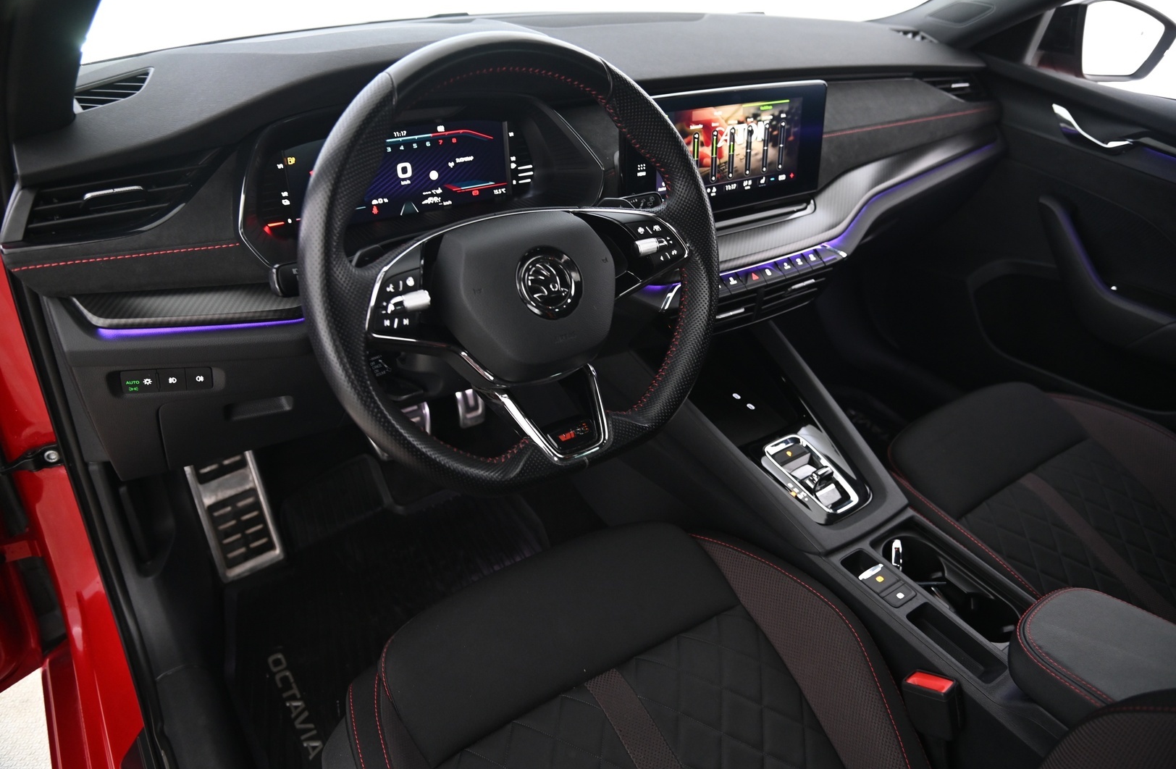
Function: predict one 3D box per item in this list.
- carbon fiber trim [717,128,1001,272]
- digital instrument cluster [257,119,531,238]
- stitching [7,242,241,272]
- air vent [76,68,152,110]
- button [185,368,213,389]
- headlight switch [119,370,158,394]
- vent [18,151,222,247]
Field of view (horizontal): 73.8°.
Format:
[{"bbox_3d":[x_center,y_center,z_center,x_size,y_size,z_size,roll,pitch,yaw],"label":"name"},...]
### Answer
[{"bbox_3d":[0.432,-0.286,1.119,0.770,0.080,0.180,-18,39,-29],"label":"carbon fiber trim"},{"bbox_3d":[-0.196,-0.223,0.828,0.300,0.105,0.035,-18,27,-29],"label":"digital instrument cluster"},{"bbox_3d":[-0.416,-0.119,0.716,0.187,0.012,0.012,-18,39,-29],"label":"stitching"},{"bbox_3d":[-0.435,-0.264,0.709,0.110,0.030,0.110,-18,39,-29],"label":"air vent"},{"bbox_3d":[-0.369,-0.005,0.748,0.024,0.024,0.014,-11,36,-21],"label":"button"},{"bbox_3d":[-0.414,-0.004,0.723,0.031,0.025,0.015,-11,36,-21],"label":"headlight switch"},{"bbox_3d":[-0.417,-0.174,0.710,0.180,0.078,0.048,-18,34,-29],"label":"vent"}]

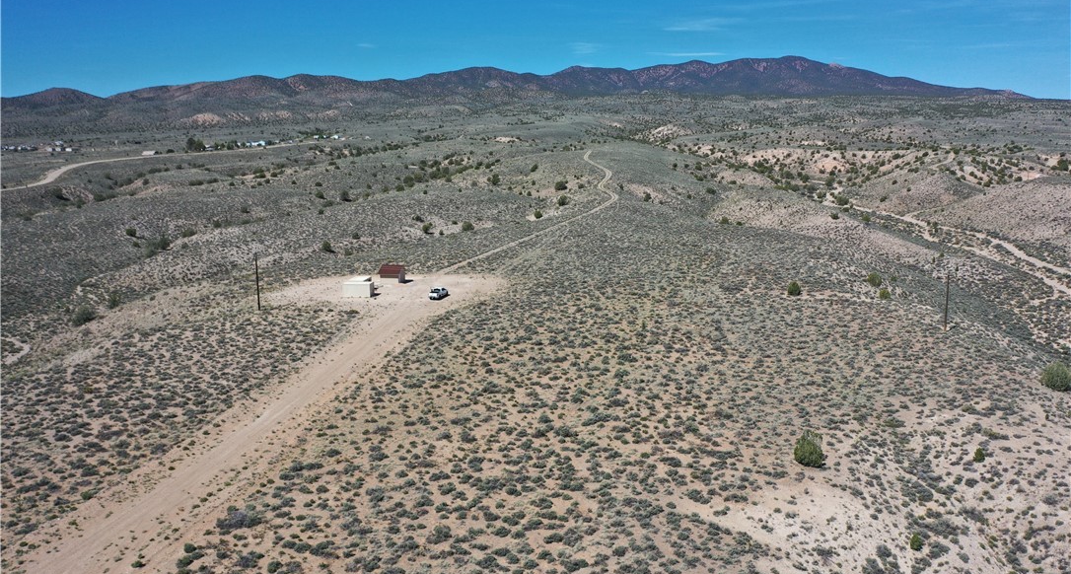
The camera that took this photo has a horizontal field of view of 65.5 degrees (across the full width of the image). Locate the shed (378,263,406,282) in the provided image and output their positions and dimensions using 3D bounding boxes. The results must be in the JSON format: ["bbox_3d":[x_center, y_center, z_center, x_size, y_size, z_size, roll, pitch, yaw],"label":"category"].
[{"bbox_3d":[-31.218,-2.995,182.121,4.600,3.650,4.000,2,12,11],"label":"shed"}]

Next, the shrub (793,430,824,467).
[{"bbox_3d":[29.904,17.310,90.626,3.050,3.600,3.000,0,12,0],"label":"shrub"}]

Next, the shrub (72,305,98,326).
[{"bbox_3d":[-85.579,5.149,157.615,4.600,3.700,4.200,0,12,0],"label":"shrub"}]

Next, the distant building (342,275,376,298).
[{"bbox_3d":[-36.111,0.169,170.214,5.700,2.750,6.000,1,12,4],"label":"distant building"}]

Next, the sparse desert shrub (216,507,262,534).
[{"bbox_3d":[-27.526,21.457,77.370,4.000,1.250,2.700,0,12,0],"label":"sparse desert shrub"}]

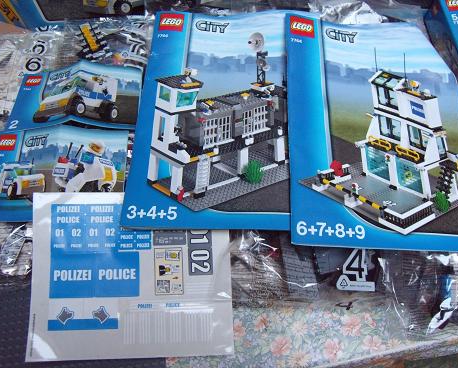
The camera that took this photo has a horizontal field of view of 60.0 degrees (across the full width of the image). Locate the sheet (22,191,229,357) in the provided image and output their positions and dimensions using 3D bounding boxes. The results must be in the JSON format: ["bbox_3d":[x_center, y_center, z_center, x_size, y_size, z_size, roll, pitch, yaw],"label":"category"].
[{"bbox_3d":[-0.100,0.092,0.412,0.206,0.004,0.168,-1,82,-4],"label":"sheet"}]

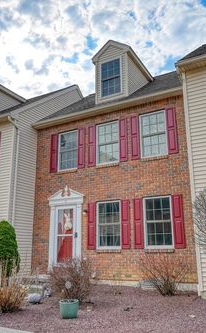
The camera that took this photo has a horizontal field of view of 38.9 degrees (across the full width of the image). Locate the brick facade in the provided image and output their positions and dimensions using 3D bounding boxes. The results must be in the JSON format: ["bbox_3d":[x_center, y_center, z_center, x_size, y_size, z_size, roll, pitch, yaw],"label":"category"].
[{"bbox_3d":[-0.068,0.826,9.839,5.930,5.520,0.270,-8,-16,28],"label":"brick facade"}]

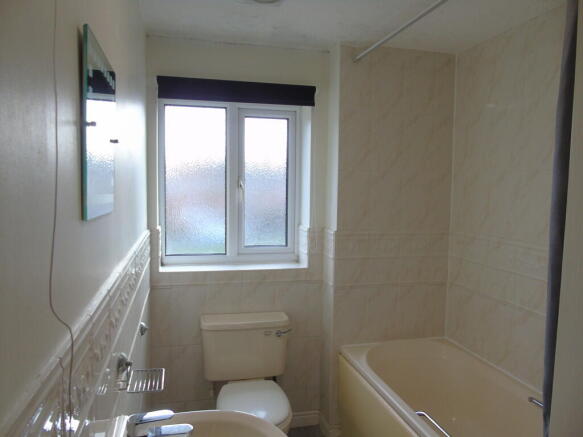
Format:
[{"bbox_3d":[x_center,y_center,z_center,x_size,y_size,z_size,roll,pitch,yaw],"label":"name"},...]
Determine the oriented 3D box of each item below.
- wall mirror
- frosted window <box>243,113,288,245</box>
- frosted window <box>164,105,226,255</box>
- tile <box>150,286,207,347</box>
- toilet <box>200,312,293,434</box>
[{"bbox_3d":[-0.398,-0.176,0.876,0.015,0.339,0.333,0,4,-15],"label":"wall mirror"},{"bbox_3d":[-0.161,-0.223,2.654,0.290,0.812,0.030,0,4,-13],"label":"frosted window"},{"bbox_3d":[-0.577,-0.223,2.561,0.366,0.904,0.030,0,4,-13],"label":"frosted window"},{"bbox_3d":[-0.642,0.555,2.406,0.306,0.347,0.010,0,4,-13],"label":"tile"},{"bbox_3d":[-0.217,0.953,2.162,0.478,0.745,0.690,0,4,-13],"label":"toilet"}]

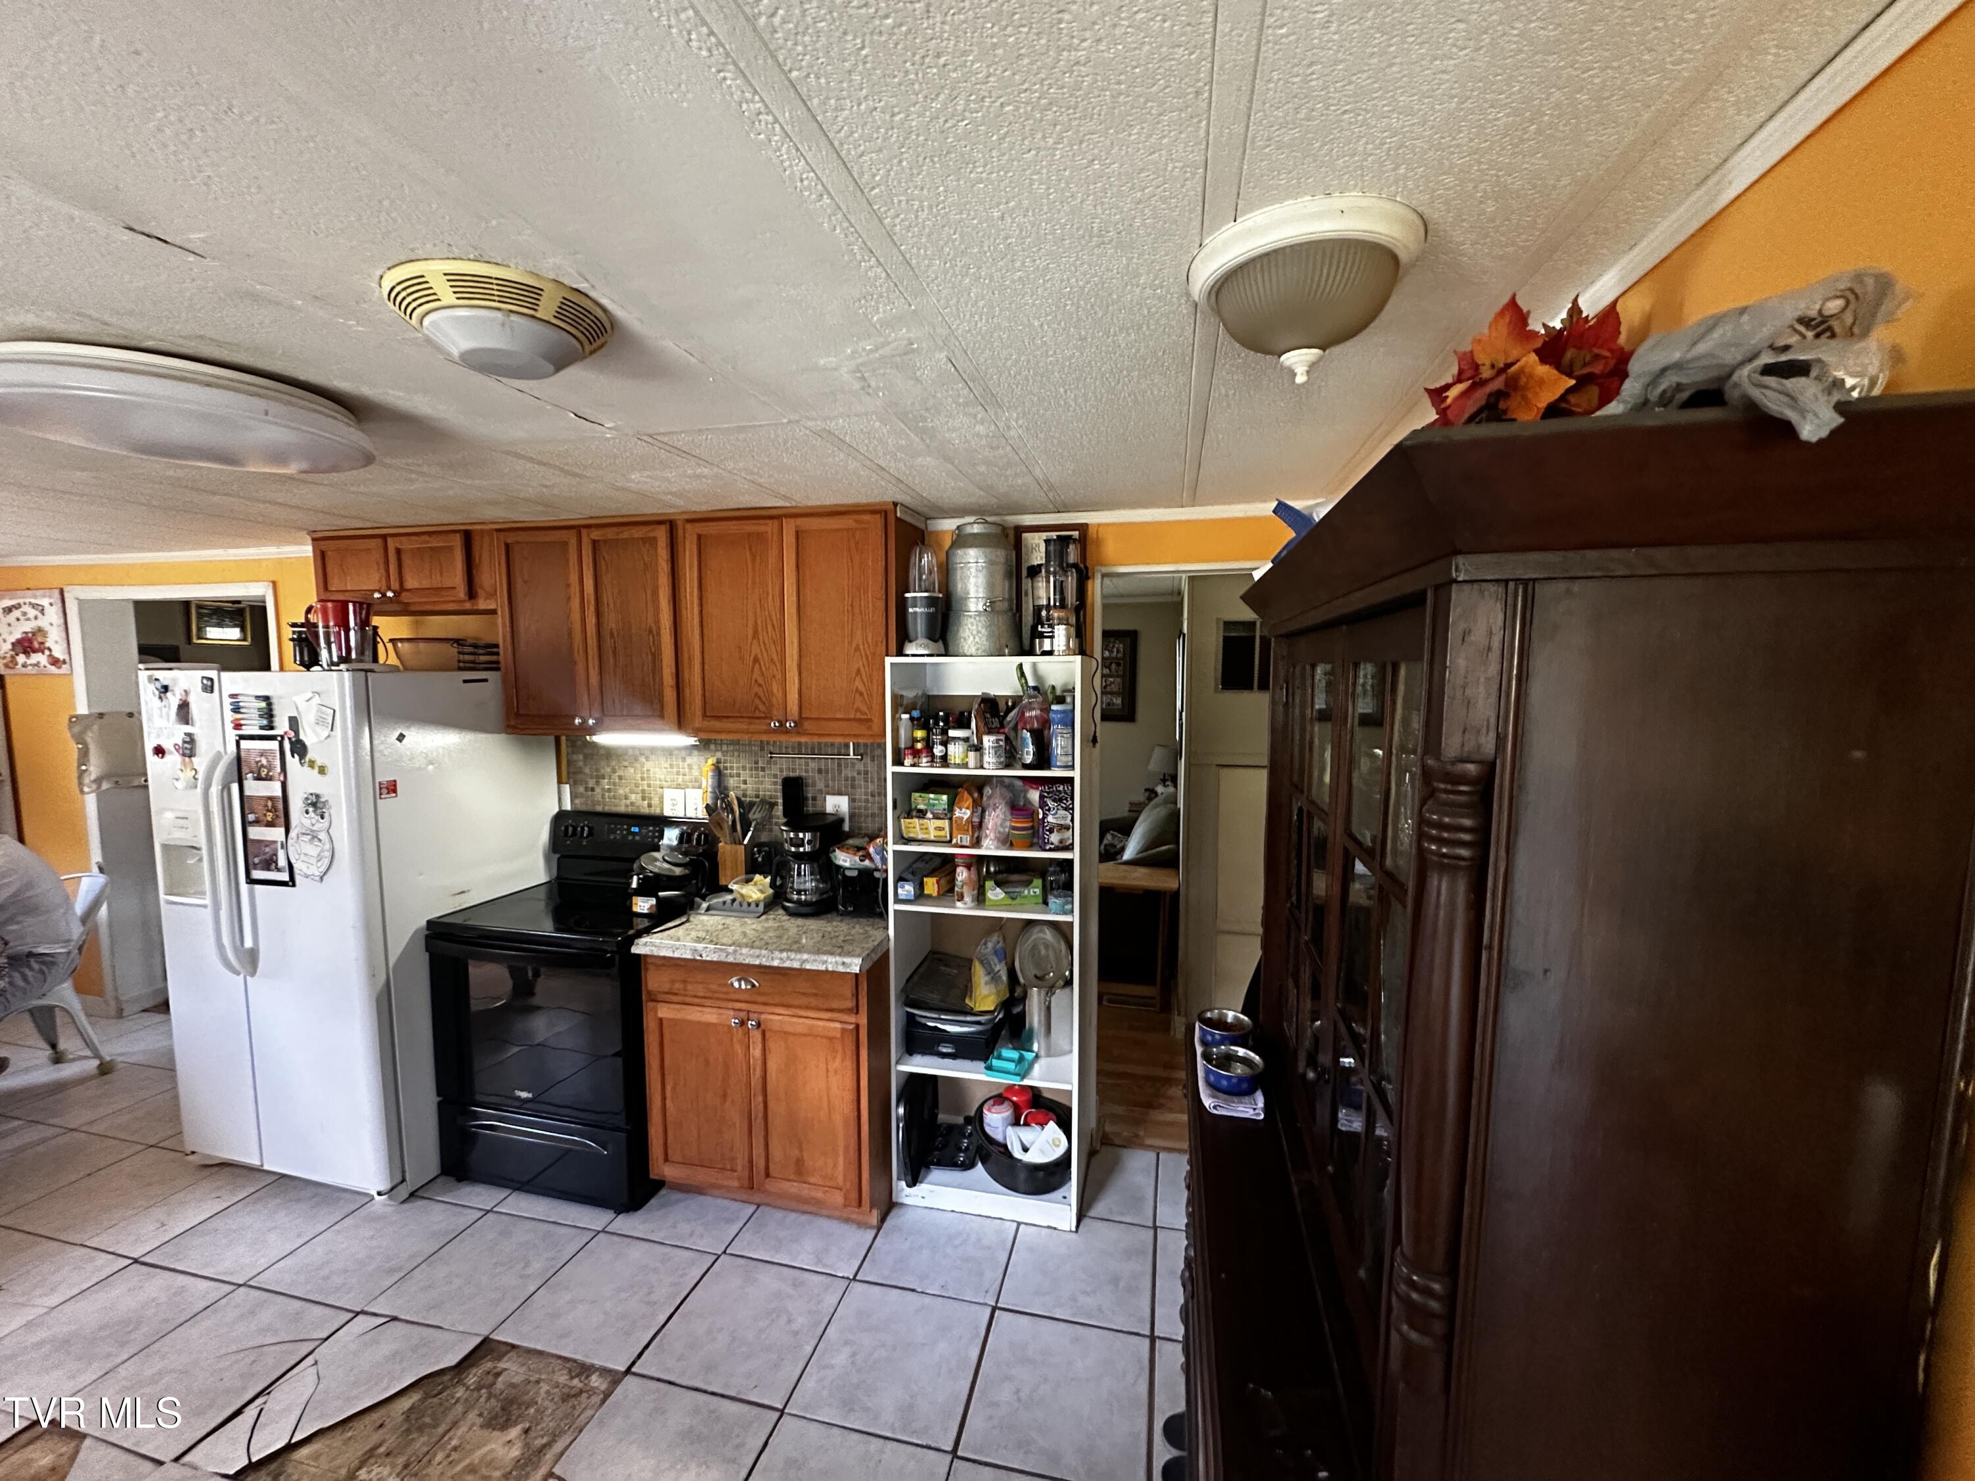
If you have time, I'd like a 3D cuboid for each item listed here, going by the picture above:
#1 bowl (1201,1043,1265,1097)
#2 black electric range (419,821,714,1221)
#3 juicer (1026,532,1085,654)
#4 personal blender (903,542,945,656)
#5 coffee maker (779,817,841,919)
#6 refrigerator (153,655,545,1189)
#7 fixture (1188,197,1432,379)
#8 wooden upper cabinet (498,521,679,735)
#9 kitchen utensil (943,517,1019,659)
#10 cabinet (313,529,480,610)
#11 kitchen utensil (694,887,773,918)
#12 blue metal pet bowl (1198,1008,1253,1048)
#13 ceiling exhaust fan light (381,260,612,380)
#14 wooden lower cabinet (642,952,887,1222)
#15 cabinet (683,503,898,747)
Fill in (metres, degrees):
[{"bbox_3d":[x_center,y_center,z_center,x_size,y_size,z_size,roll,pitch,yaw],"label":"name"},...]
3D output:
[{"bbox_3d":[0.501,0.675,1.629,0.127,0.047,0.127,1,5,13],"label":"bowl"},{"bbox_3d":[-1.481,0.933,2.948,0.757,1.200,0.695,1,5,13],"label":"black electric range"},{"bbox_3d":[0.220,-0.474,2.608,0.180,0.410,0.220,1,5,13],"label":"juicer"},{"bbox_3d":[-0.208,-0.460,2.646,0.142,0.370,0.142,0,5,0],"label":"personal blender"},{"bbox_3d":[-0.661,0.464,2.988,0.170,0.315,0.215,1,5,13],"label":"coffee maker"},{"bbox_3d":[-2.310,0.624,3.050,0.882,1.784,0.855,1,5,13],"label":"refrigerator"},{"bbox_3d":[0.412,-0.550,1.055,0.292,0.165,0.292,1,5,13],"label":"fixture"},{"bbox_3d":[-1.444,-0.430,3.123,0.753,0.789,0.340,1,5,13],"label":"wooden upper cabinet"},{"bbox_3d":[-0.025,-0.497,2.631,0.245,0.450,0.245,-1,5,-9],"label":"kitchen utensil"},{"bbox_3d":[-2.192,-0.664,3.190,0.820,0.315,0.330,1,5,13],"label":"cabinet"},{"bbox_3d":[-0.935,0.596,2.952,0.250,0.070,0.130,2,5,18],"label":"kitchen utensil"},{"bbox_3d":[0.556,0.683,1.872,0.126,0.047,0.126,1,5,13],"label":"blue metal pet bowl"},{"bbox_3d":[-0.755,-0.634,1.255,0.308,0.084,0.308,1,5,13],"label":"ceiling exhaust fan light"},{"bbox_3d":[-0.697,1.104,2.928,0.809,0.865,0.638,1,5,13],"label":"wooden lower cabinet"},{"bbox_3d":[-0.673,-0.416,2.944,0.829,0.802,0.340,1,5,13],"label":"cabinet"}]

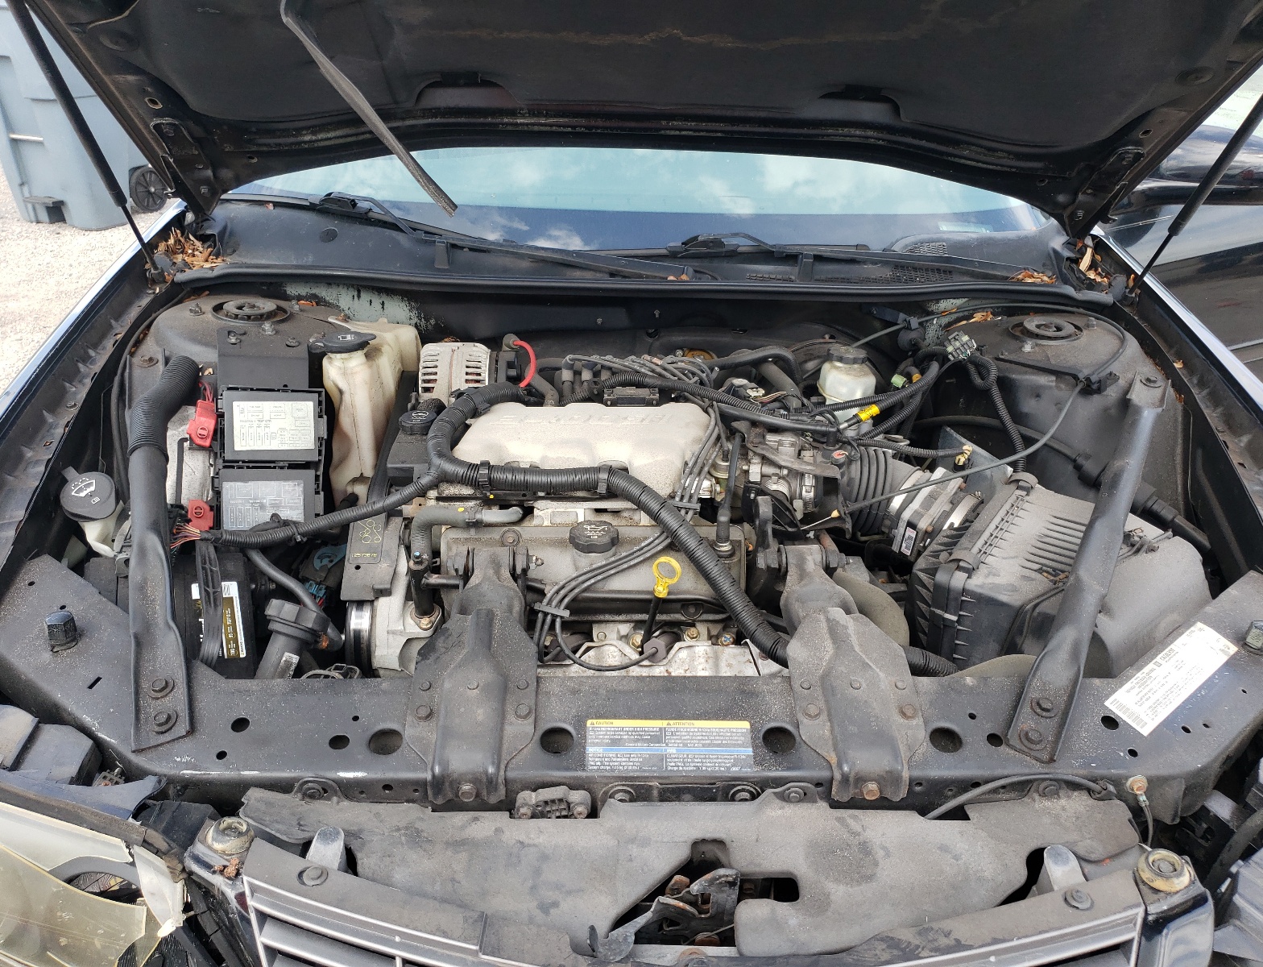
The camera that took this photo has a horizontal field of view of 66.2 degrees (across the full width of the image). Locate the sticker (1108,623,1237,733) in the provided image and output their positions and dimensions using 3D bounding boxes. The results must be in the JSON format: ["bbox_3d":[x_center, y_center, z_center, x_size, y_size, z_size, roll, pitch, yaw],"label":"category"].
[{"bbox_3d":[0.576,0.204,1.028,0.188,0.003,0.048,-25,49,-29],"label":"sticker"}]

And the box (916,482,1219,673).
[{"bbox_3d":[0.548,0.160,1.256,0.310,0.210,0.287,20,34,29],"label":"box"}]

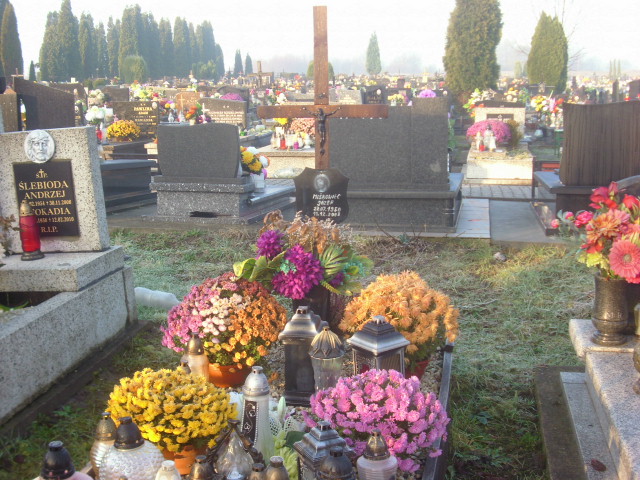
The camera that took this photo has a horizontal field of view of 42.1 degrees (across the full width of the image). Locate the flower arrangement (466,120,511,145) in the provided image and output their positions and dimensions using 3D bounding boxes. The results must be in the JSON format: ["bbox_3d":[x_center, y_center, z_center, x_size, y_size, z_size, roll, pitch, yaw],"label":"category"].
[{"bbox_3d":[2.795,-1.775,13.800,0.700,0.400,0.640,2,12,11],"label":"flower arrangement"}]

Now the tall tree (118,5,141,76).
[{"bbox_3d":[-20.505,-21.224,89.559,2.600,7.858,2.600,0,12,0],"label":"tall tree"}]

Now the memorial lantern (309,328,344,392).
[{"bbox_3d":[0.025,0.487,3.223,0.132,0.310,0.132,0,12,0],"label":"memorial lantern"}]

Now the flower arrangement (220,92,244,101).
[{"bbox_3d":[-2.274,-3.618,21.500,0.630,0.380,0.600,2,12,11],"label":"flower arrangement"}]

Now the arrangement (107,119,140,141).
[{"bbox_3d":[-3.254,-1.813,13.814,0.498,0.355,0.473,0,11,0],"label":"arrangement"}]

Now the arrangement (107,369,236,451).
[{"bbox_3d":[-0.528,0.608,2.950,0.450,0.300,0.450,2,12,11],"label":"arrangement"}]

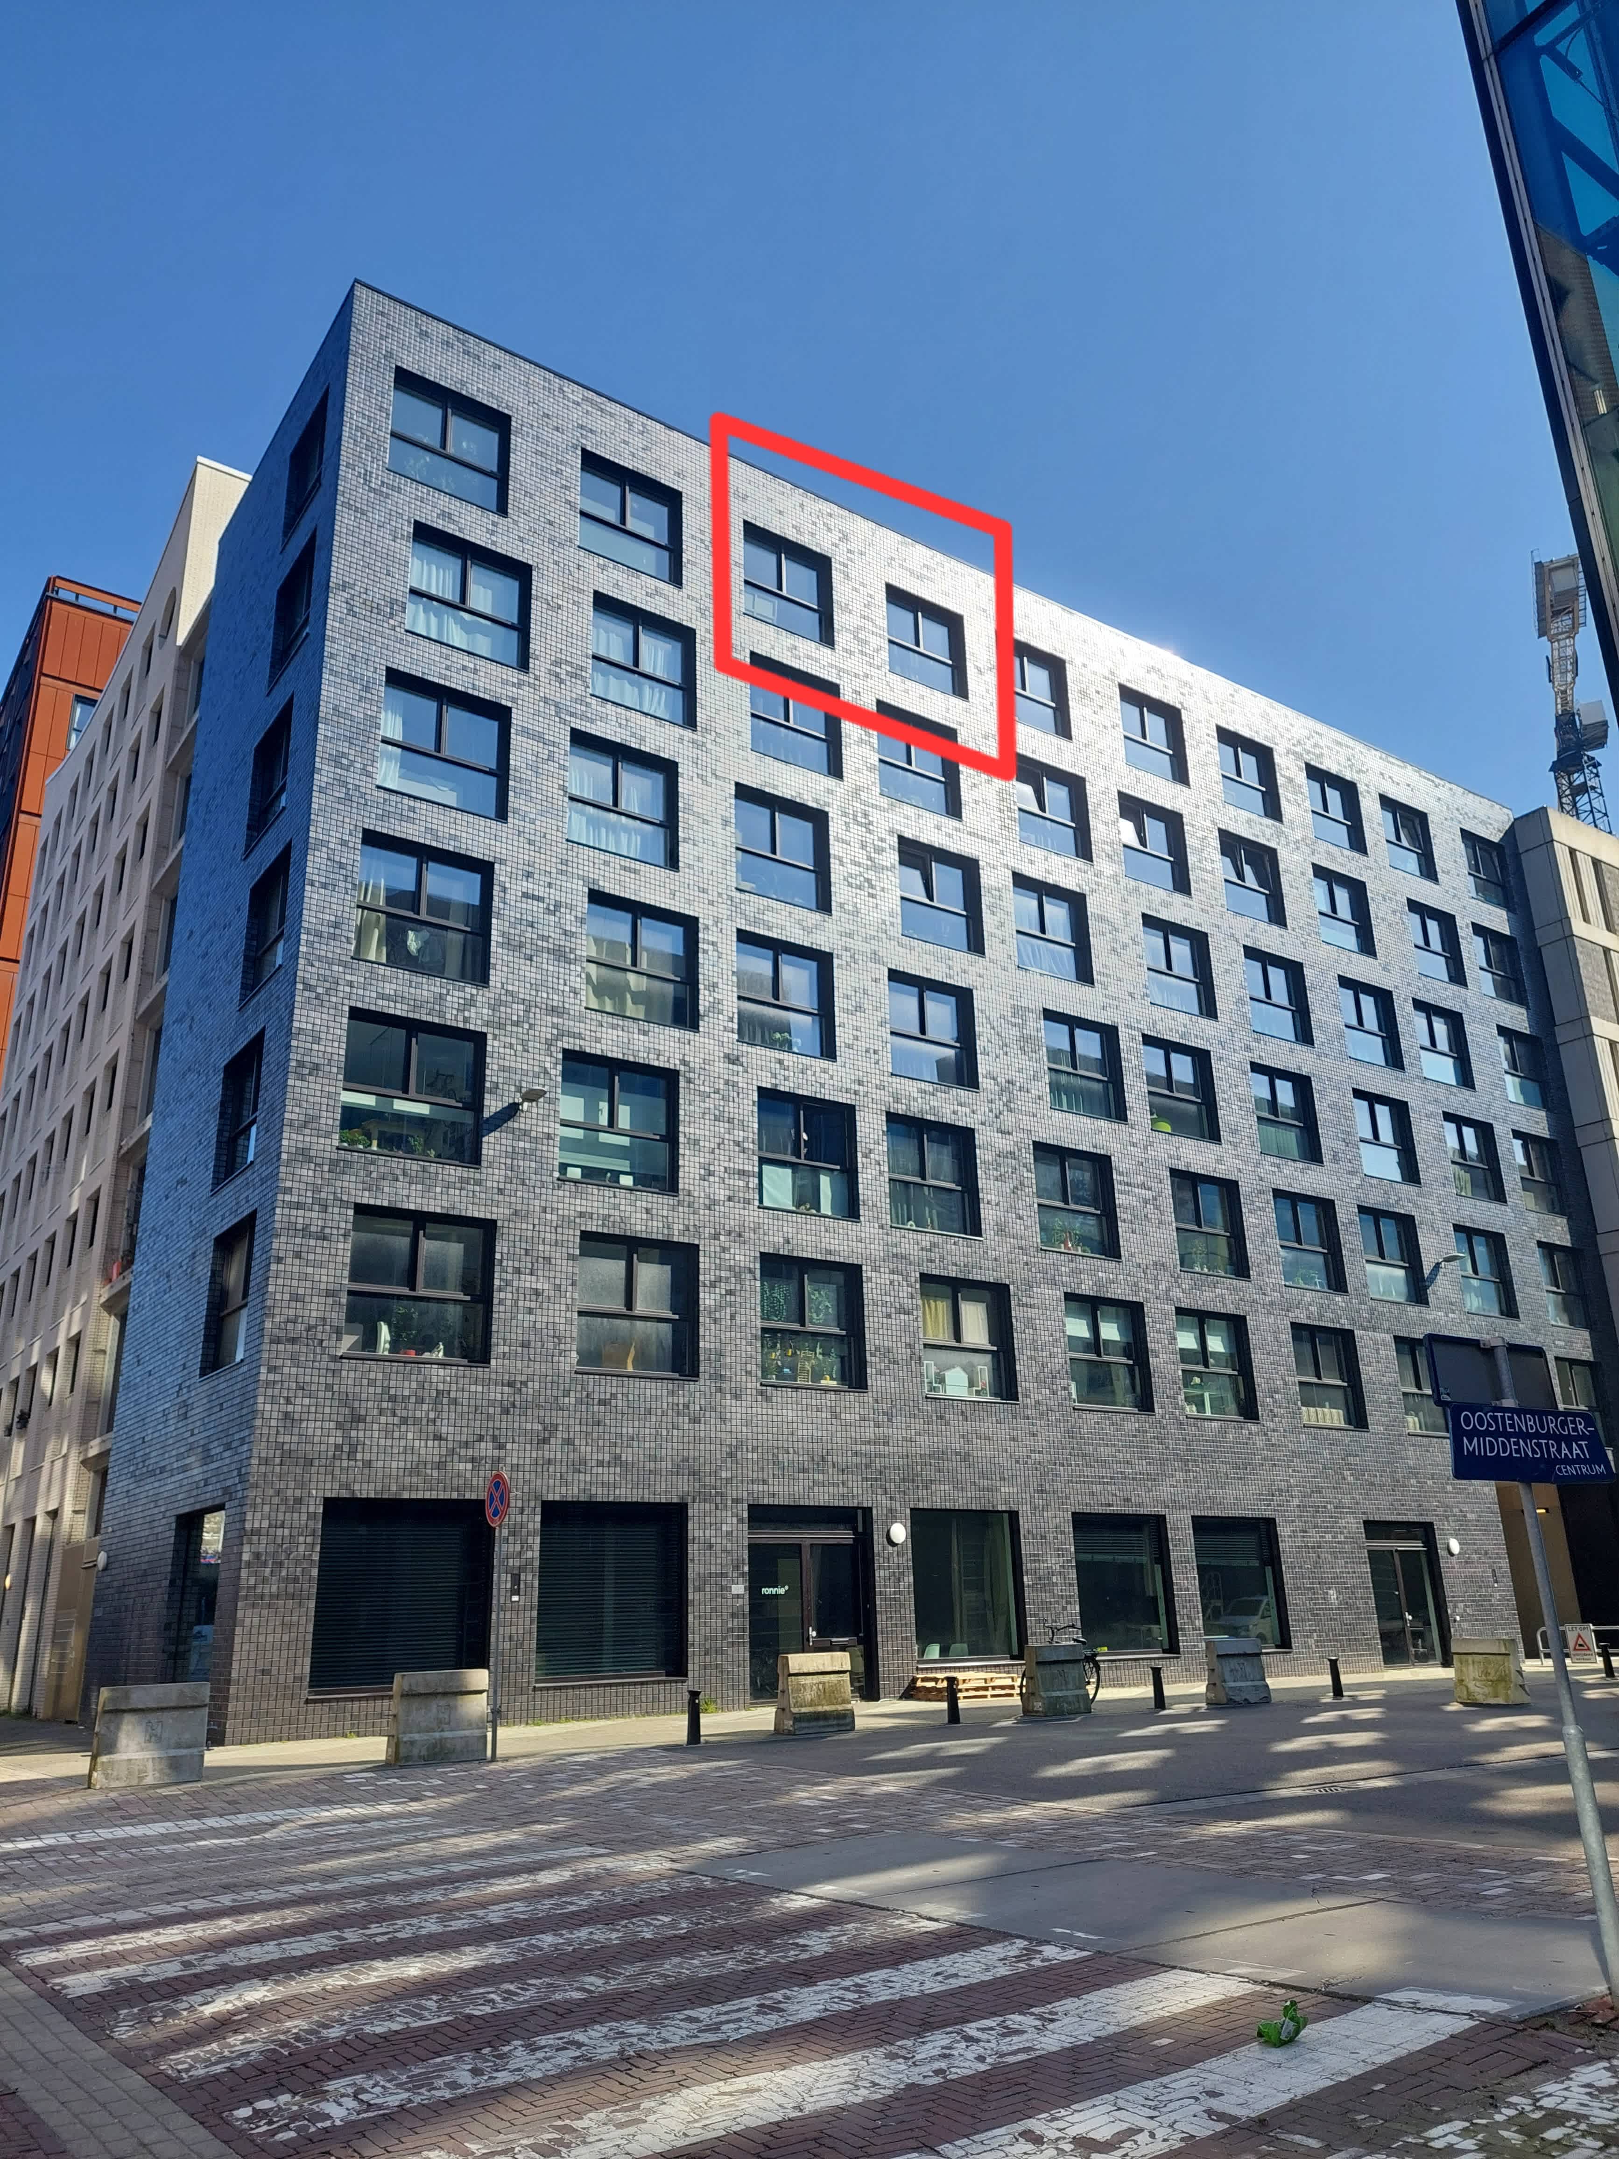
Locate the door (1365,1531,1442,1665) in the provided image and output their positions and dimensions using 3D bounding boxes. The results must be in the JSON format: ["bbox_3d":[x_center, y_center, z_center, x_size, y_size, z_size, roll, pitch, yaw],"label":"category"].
[{"bbox_3d":[12.916,11.316,34.085,2.400,2.850,0.200,12,-22,-33],"label":"door"}]

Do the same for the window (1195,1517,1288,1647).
[{"bbox_3d":[8.478,10.007,30.894,2.544,2.552,0.250,11,-22,-33],"label":"window"}]

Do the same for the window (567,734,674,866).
[{"bbox_3d":[-3.292,-4.860,27.421,2.040,2.040,0.200,12,-23,-33],"label":"window"}]

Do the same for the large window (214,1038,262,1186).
[{"bbox_3d":[-8.799,0.538,24.390,0.250,2.130,2.150,12,-23,-34],"label":"large window"}]

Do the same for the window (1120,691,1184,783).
[{"bbox_3d":[8.360,-8.385,38.204,2.220,2.220,0.200,12,-23,-33],"label":"window"}]

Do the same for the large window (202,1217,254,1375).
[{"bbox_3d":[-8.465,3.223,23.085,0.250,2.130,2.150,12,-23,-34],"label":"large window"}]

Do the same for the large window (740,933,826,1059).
[{"bbox_3d":[-0.456,-1.490,28.323,2.040,2.040,0.200,12,-23,-33],"label":"large window"}]

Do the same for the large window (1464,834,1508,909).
[{"bbox_3d":[19.608,-5.933,45.292,2.202,2.212,0.250,12,-23,-33],"label":"large window"}]

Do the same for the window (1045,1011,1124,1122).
[{"bbox_3d":[5.687,-0.229,32.675,2.140,2.150,0.220,12,-22,-33],"label":"window"}]

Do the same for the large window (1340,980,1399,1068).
[{"bbox_3d":[14.017,-1.323,39.227,2.140,2.150,0.220,12,-22,-33],"label":"large window"}]

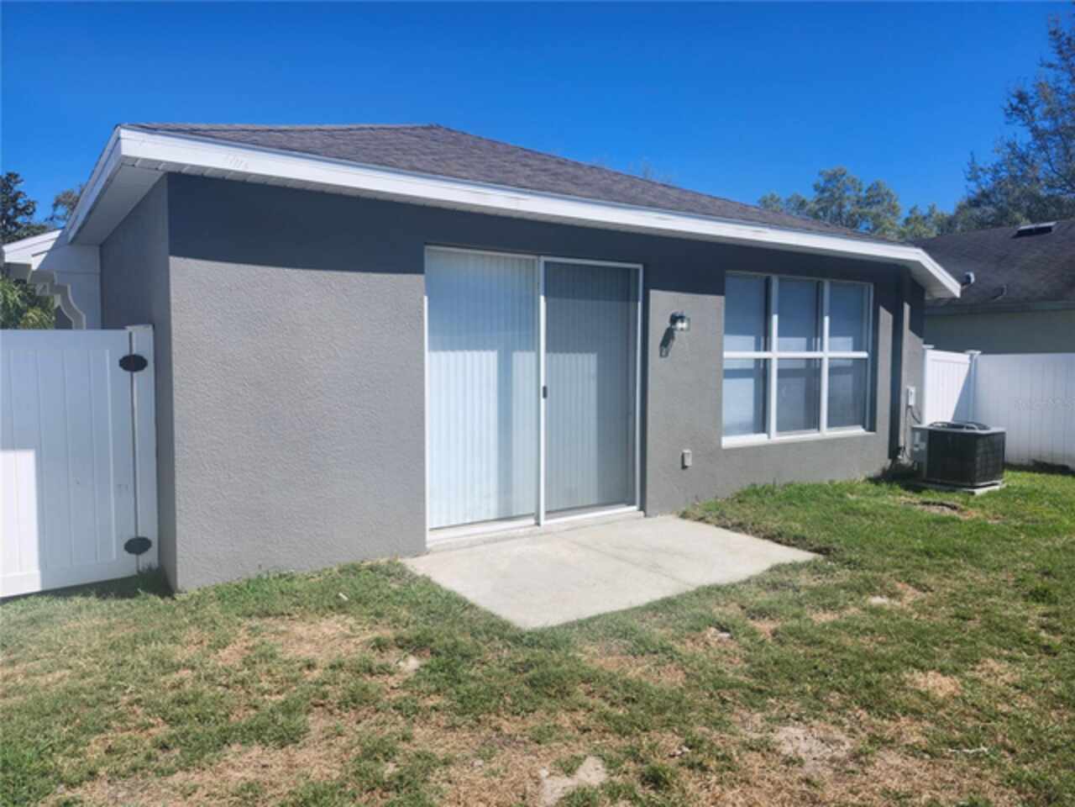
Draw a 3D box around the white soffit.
[{"bbox_3d":[0.264,-1.634,8.663,9.720,0.550,4.820,-3,6,-36],"label":"white soffit"}]

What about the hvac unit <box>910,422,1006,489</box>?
[{"bbox_3d":[5.793,0.658,9.811,0.750,0.700,0.860,-3,6,-35],"label":"hvac unit"}]

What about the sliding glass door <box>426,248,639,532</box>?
[{"bbox_3d":[0.067,-0.107,6.570,2.420,2.420,0.140,-3,6,-35],"label":"sliding glass door"}]

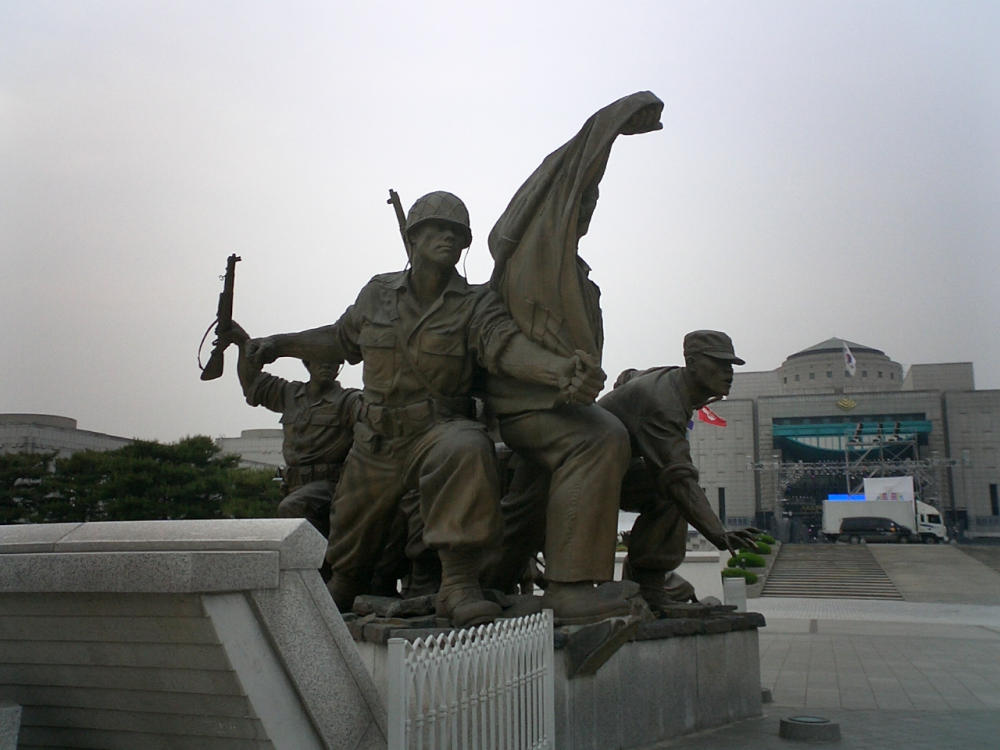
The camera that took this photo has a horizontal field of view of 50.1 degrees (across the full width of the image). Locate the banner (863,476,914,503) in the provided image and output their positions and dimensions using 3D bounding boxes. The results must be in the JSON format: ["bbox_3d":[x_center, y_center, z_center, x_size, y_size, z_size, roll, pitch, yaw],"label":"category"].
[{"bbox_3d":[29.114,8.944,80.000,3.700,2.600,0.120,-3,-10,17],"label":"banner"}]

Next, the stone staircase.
[{"bbox_3d":[17.901,10.375,58.631,5.530,2.670,32.400,-3,-10,16],"label":"stone staircase"}]

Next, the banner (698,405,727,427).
[{"bbox_3d":[9.940,1.824,50.000,1.500,1.150,0.350,-2,-10,14],"label":"banner"}]

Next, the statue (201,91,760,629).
[{"bbox_3d":[-0.500,0.032,10.752,5.600,4.700,3.400,-5,-11,28],"label":"statue"}]

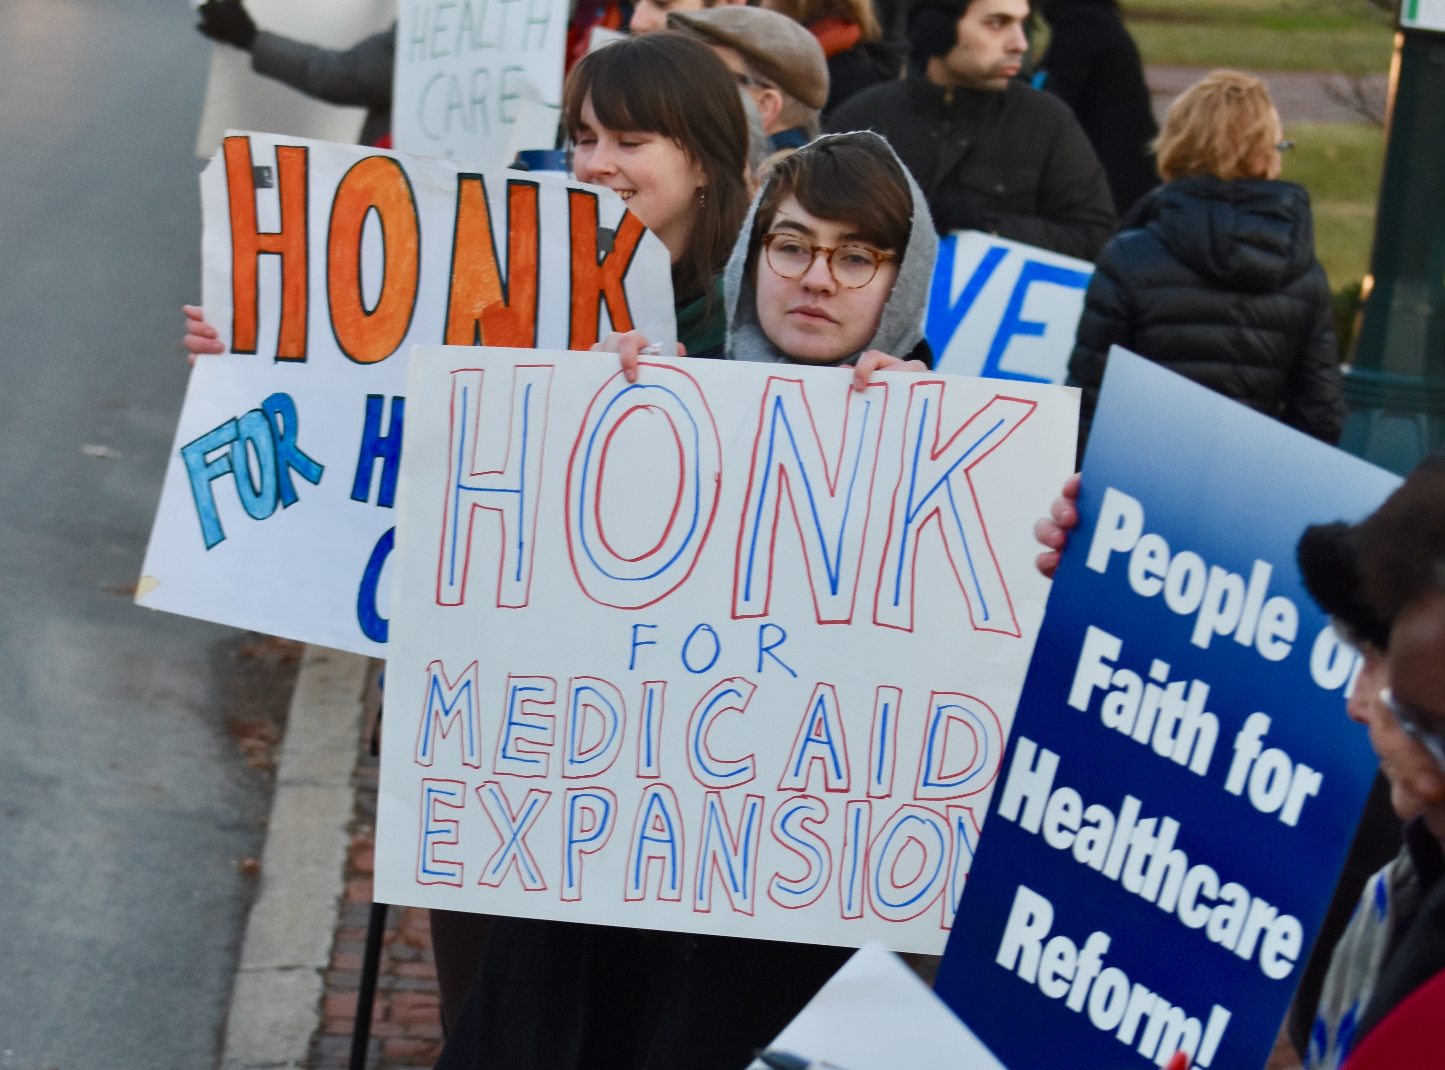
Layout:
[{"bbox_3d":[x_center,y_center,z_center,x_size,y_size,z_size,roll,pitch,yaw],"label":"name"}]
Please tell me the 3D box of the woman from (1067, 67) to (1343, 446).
[{"bbox_3d":[0.690,0.108,9.592,0.460,1.635,0.360,6,7,8],"label":"woman"}]

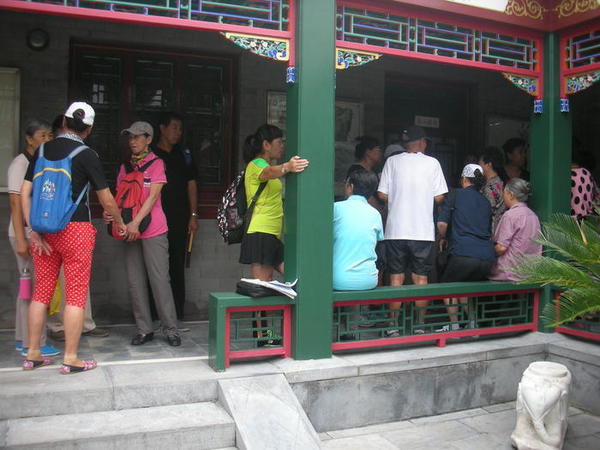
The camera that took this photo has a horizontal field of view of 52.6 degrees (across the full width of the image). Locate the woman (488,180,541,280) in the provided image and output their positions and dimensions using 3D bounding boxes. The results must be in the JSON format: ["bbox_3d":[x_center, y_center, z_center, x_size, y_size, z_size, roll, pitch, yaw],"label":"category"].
[{"bbox_3d":[1.690,0.255,5.145,0.480,1.270,0.650,0,2,-34],"label":"woman"}]

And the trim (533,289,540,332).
[{"bbox_3d":[1.948,0.708,4.997,0.055,0.335,0.050,0,2,-23],"label":"trim"}]

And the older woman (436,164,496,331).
[{"bbox_3d":[1.353,0.190,4.900,0.460,1.370,0.460,0,2,-24],"label":"older woman"}]

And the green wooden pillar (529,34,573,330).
[{"bbox_3d":[2.143,-0.351,5.213,0.235,2.500,0.235,0,2,-24],"label":"green wooden pillar"}]

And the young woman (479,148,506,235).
[{"bbox_3d":[1.722,0.085,5.400,0.330,1.570,0.460,2,2,30],"label":"young woman"}]

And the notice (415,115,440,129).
[{"bbox_3d":[1.352,-1.085,6.420,0.300,0.105,0.015,0,2,-23],"label":"notice"}]

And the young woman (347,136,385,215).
[{"bbox_3d":[0.517,0.086,4.989,0.330,1.600,0.450,0,1,-12],"label":"young woman"}]

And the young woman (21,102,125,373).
[{"bbox_3d":[-1.439,0.062,3.820,0.520,1.620,0.540,2,2,37],"label":"young woman"}]

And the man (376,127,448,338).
[{"bbox_3d":[0.900,0.034,4.900,0.580,1.680,0.380,1,2,3],"label":"man"}]

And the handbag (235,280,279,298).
[{"bbox_3d":[-0.259,0.404,3.973,0.270,0.100,0.210,0,2,-24],"label":"handbag"}]

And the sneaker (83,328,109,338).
[{"bbox_3d":[-1.567,0.801,4.650,0.255,0.095,0.100,1,2,13],"label":"sneaker"}]

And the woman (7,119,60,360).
[{"bbox_3d":[-1.821,0.079,4.163,0.350,1.600,0.440,1,1,13],"label":"woman"}]

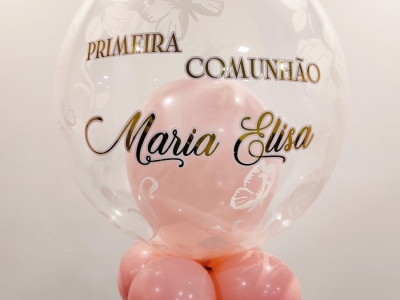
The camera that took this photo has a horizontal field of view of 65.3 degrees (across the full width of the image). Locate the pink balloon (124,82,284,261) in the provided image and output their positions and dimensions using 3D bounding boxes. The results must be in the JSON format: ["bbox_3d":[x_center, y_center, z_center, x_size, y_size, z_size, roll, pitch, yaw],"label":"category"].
[{"bbox_3d":[0.006,0.036,0.550,0.262,0.305,0.262,0,2,0],"label":"pink balloon"}]

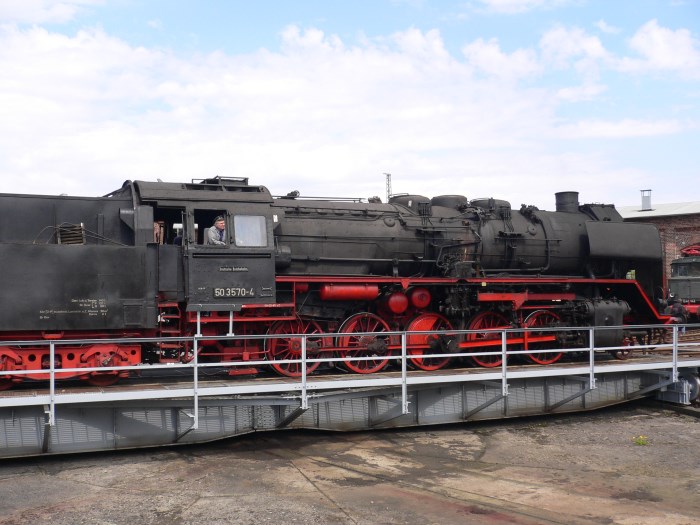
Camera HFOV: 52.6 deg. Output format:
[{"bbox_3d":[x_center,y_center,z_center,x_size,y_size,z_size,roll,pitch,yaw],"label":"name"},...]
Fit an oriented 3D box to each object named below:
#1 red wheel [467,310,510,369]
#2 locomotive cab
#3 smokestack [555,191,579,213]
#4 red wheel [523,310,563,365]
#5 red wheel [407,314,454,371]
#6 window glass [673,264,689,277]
[{"bbox_3d":[3.391,1.875,17.391,1.400,1.400,0.160,1,-2,-22],"label":"red wheel"},{"bbox_3d":[-3.356,-0.450,15.546,2.740,2.920,3.000,1,-2,-22],"label":"locomotive cab"},{"bbox_3d":[5.917,-1.643,19.339,0.640,0.580,0.640,0,-2,0],"label":"smokestack"},{"bbox_3d":[4.921,1.899,18.008,1.400,1.400,0.160,1,-2,-22],"label":"red wheel"},{"bbox_3d":[1.862,1.851,16.773,1.400,1.400,0.160,1,-2,-22],"label":"red wheel"},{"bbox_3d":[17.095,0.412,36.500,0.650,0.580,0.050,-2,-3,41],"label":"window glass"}]

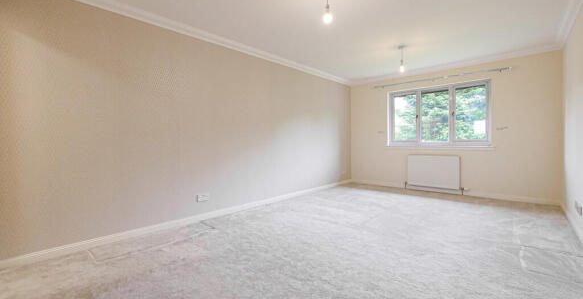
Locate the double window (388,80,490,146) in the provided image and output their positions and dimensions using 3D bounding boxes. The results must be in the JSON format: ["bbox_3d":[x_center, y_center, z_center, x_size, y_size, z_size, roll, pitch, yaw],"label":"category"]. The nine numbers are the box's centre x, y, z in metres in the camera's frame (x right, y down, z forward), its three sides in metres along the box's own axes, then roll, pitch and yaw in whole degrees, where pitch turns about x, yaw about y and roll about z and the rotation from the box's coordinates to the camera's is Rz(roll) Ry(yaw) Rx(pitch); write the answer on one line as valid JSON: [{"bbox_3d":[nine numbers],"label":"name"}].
[{"bbox_3d":[2.804,-0.647,4.637,1.735,1.151,0.130,0,2,44],"label":"double window"}]

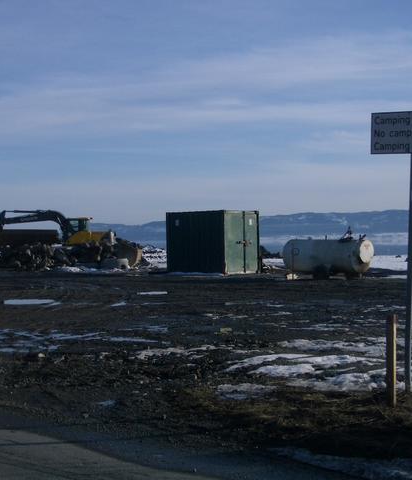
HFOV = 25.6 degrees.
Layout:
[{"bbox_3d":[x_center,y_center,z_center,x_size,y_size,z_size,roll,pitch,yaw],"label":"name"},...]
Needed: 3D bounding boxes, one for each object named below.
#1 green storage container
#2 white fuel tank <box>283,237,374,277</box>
[{"bbox_3d":[0.310,0.120,38.000,3.000,2.570,2.440,0,0,39],"label":"green storage container"},{"bbox_3d":[4.660,0.680,34.300,3.500,1.500,1.250,0,0,39],"label":"white fuel tank"}]

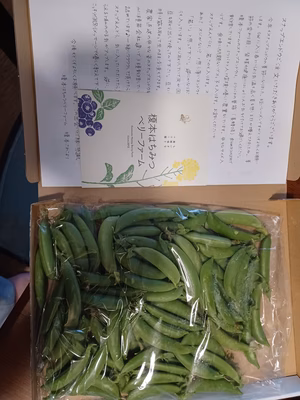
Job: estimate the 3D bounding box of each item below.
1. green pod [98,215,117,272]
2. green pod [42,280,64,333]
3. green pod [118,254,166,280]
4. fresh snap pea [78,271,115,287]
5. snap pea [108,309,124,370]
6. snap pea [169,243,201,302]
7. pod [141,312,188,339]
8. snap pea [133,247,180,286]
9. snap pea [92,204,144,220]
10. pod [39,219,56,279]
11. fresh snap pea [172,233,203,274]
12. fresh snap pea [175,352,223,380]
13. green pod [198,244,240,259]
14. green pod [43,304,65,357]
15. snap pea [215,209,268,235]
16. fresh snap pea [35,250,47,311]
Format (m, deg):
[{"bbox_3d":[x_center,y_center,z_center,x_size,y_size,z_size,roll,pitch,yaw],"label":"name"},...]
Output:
[{"bbox_3d":[-0.051,0.055,0.355,0.024,0.014,0.069,1,85,0],"label":"green pod"},{"bbox_3d":[-0.119,0.130,0.352,0.015,0.014,0.069,15,86,1],"label":"green pod"},{"bbox_3d":[-0.007,0.083,0.356,0.062,0.013,0.021,15,86,1],"label":"green pod"},{"bbox_3d":[-0.057,0.088,0.321,0.049,0.013,0.014,14,84,-7],"label":"fresh snap pea"},{"bbox_3d":[-0.038,0.152,0.315,0.015,0.014,0.067,-4,86,-9],"label":"snap pea"},{"bbox_3d":[0.040,0.082,0.326,0.020,0.014,0.072,-22,87,-1],"label":"snap pea"},{"bbox_3d":[0.016,0.146,0.333,0.060,0.015,0.015,22,86,2],"label":"pod"},{"bbox_3d":[0.012,0.076,0.350,0.070,0.013,0.018,41,87,3],"label":"snap pea"},{"bbox_3d":[-0.033,0.012,0.321,0.059,0.013,0.015,-7,87,-10],"label":"snap pea"},{"bbox_3d":[-0.111,0.054,0.311,0.013,0.016,0.066,-9,87,-9],"label":"pod"},{"bbox_3d":[0.046,0.061,0.335,0.019,0.014,0.065,-35,91,-9],"label":"fresh snap pea"},{"bbox_3d":[0.054,0.189,0.327,0.064,0.014,0.019,39,81,-4],"label":"fresh snap pea"},{"bbox_3d":[0.079,0.057,0.332,0.049,0.013,0.020,1,86,0],"label":"green pod"},{"bbox_3d":[-0.110,0.148,0.328,0.014,0.013,0.062,15,86,1],"label":"green pod"},{"bbox_3d":[0.111,0.024,0.346,0.074,0.012,0.022,16,83,-8],"label":"snap pea"},{"bbox_3d":[-0.115,0.082,0.302,0.013,0.014,0.061,-3,86,-10],"label":"fresh snap pea"}]

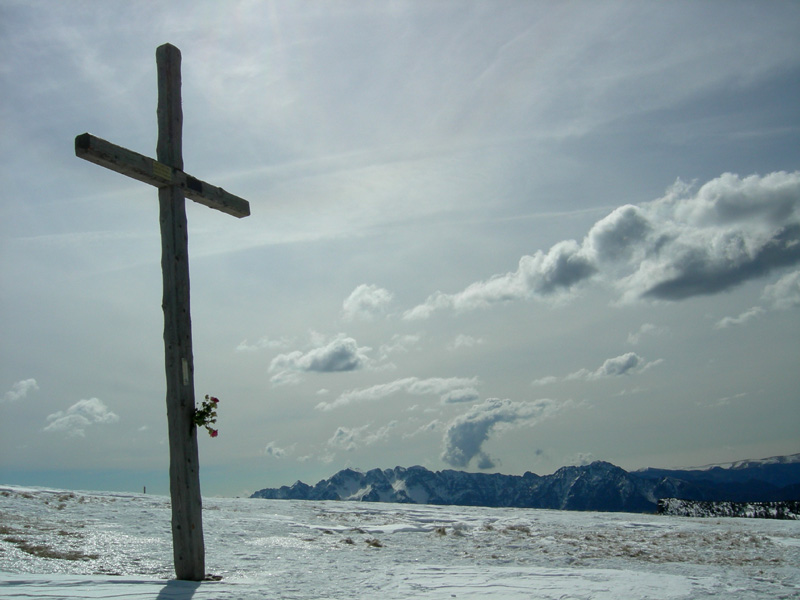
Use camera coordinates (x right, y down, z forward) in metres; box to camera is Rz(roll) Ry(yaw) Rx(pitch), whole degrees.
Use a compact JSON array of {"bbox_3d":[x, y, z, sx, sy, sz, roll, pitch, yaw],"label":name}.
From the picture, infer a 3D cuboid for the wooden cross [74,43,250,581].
[{"bbox_3d":[-2.223,-0.071,8.348,0.195,5.490,2.420,-12,-14,24],"label":"wooden cross"}]

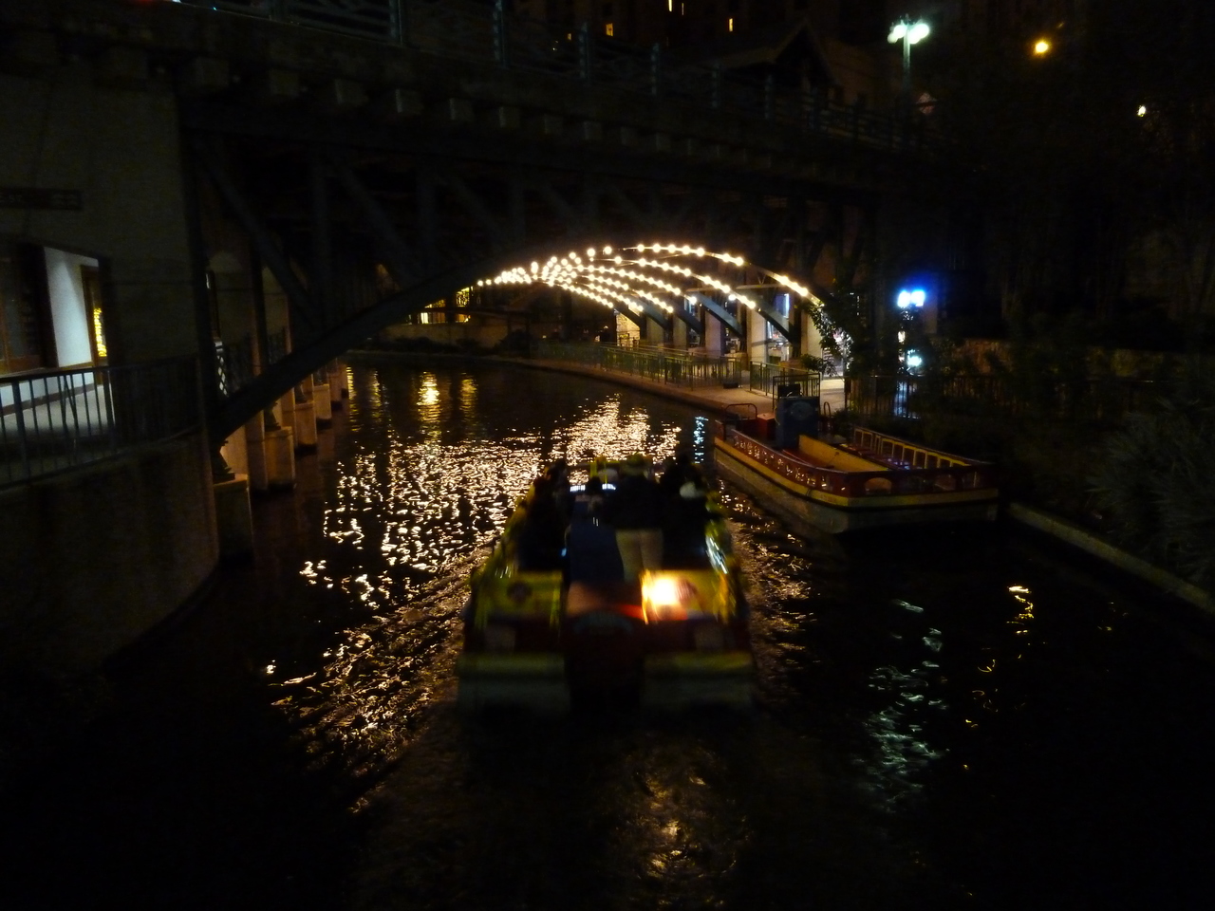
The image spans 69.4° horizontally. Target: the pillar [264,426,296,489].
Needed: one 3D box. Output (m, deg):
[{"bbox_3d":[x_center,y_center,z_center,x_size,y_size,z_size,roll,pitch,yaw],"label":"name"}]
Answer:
[{"bbox_3d":[-7.423,0.025,19.604,0.720,1.300,0.720,-4,10,-13],"label":"pillar"}]

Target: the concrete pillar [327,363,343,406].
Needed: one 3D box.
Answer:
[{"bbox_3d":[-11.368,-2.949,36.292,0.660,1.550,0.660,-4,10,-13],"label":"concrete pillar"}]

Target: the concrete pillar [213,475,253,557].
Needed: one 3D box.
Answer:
[{"bbox_3d":[-6.177,0.973,14.200,0.720,1.250,0.720,-4,10,-13],"label":"concrete pillar"}]

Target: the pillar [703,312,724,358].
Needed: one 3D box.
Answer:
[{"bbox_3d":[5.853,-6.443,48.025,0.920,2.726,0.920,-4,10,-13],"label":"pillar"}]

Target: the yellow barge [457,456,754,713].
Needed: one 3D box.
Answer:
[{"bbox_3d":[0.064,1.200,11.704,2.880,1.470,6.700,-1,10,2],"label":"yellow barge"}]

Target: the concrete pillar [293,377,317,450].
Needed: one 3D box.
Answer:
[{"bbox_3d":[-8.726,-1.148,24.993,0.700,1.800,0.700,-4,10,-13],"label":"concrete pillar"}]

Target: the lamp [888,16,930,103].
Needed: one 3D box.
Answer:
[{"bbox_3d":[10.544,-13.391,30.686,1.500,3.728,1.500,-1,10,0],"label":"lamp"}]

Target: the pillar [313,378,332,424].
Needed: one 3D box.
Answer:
[{"bbox_3d":[-10.206,-1.982,31.135,0.680,1.380,0.680,-4,10,-13],"label":"pillar"}]

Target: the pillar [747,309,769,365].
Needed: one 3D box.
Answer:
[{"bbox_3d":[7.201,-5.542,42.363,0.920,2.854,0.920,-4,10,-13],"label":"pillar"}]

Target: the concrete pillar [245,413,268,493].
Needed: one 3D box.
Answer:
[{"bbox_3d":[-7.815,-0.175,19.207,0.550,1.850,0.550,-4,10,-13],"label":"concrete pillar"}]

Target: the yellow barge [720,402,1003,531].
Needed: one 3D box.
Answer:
[{"bbox_3d":[4.670,-0.084,18.142,2.850,1.500,6.608,-4,10,-13],"label":"yellow barge"}]

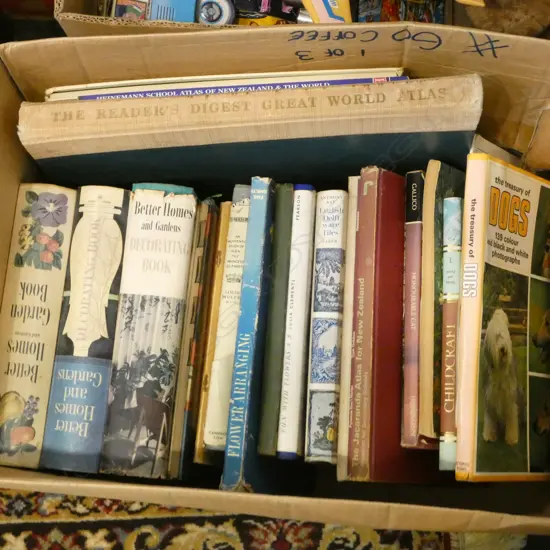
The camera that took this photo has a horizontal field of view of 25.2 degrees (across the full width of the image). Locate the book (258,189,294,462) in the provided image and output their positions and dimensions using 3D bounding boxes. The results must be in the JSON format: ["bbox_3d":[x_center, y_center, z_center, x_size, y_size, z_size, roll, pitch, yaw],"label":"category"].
[{"bbox_3d":[0.028,0.056,1.184,0.018,0.180,0.246,0,78,17],"label":"book"}]

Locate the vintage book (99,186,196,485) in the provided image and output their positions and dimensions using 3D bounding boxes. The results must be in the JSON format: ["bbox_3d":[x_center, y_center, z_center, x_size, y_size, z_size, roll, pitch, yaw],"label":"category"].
[{"bbox_3d":[-0.107,0.073,1.179,0.058,0.215,0.260,4,75,2],"label":"vintage book"}]

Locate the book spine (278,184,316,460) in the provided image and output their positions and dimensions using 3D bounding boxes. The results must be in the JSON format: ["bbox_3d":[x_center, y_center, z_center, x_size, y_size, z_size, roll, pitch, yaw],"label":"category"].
[{"bbox_3d":[0.048,0.058,1.185,0.021,0.182,0.248,0,78,18],"label":"book spine"}]

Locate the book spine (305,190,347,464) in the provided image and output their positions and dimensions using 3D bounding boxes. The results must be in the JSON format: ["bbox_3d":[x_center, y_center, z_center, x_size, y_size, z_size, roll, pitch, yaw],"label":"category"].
[{"bbox_3d":[0.079,0.062,1.185,0.029,0.185,0.245,-2,78,21],"label":"book spine"}]

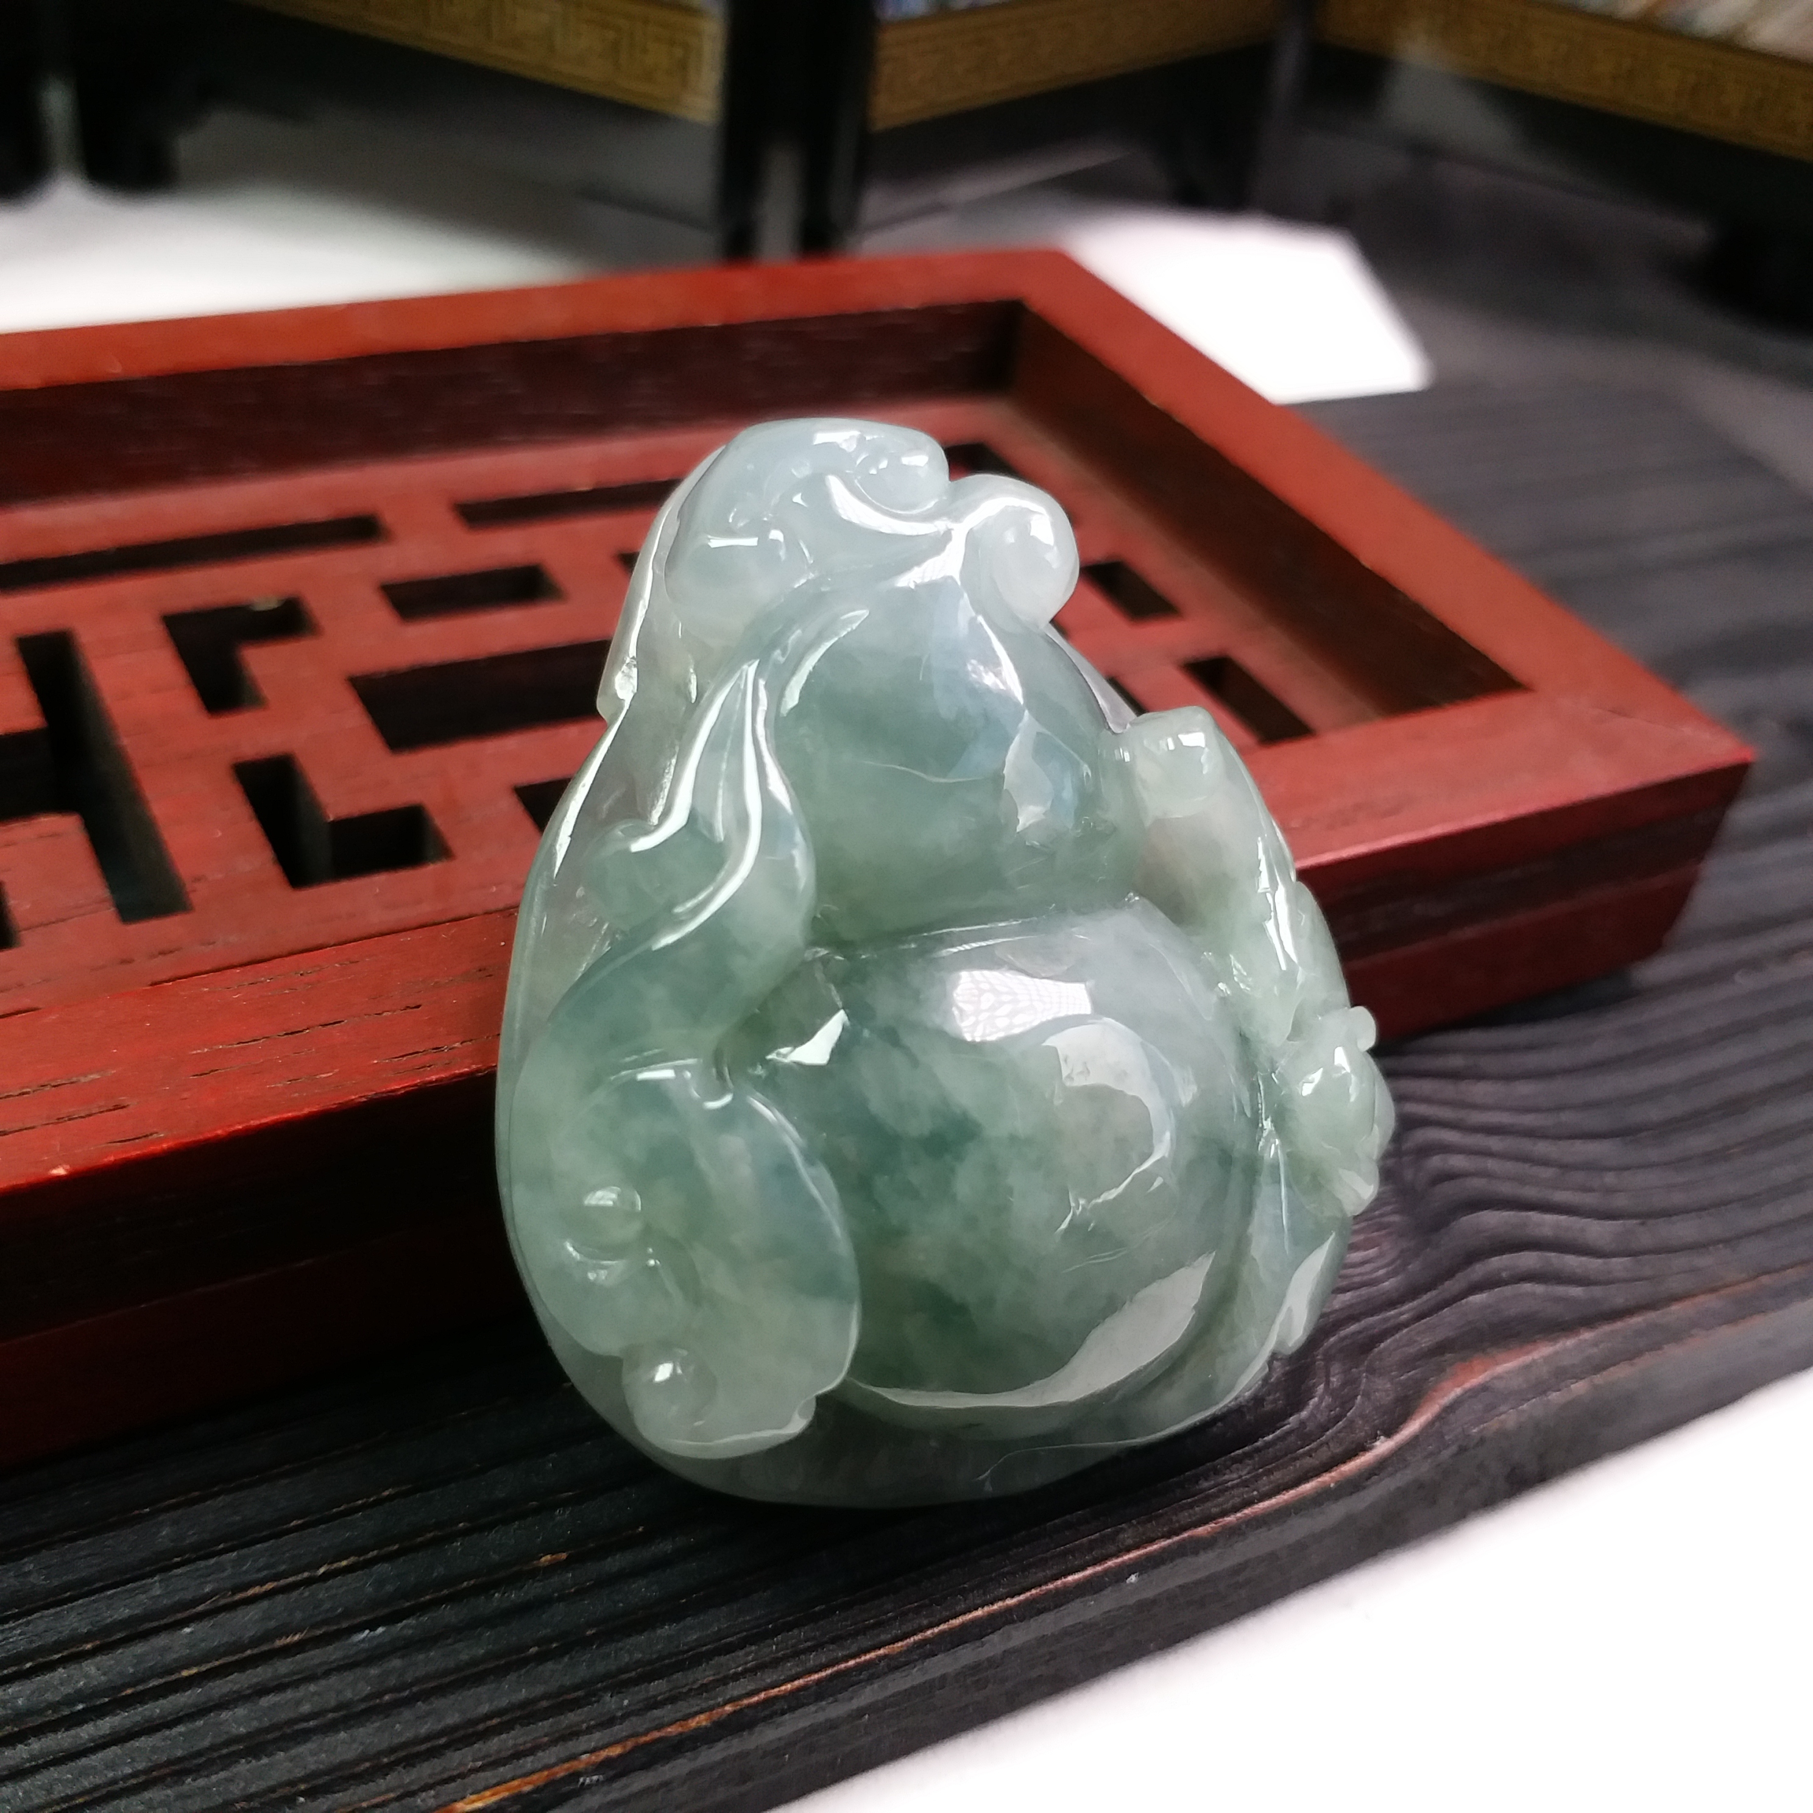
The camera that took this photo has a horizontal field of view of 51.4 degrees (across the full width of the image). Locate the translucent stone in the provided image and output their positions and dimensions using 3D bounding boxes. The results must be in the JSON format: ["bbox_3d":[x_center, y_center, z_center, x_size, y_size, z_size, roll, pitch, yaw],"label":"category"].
[{"bbox_3d":[0.003,0.002,0.094,0.048,0.017,0.055,-13,86,-26],"label":"translucent stone"}]

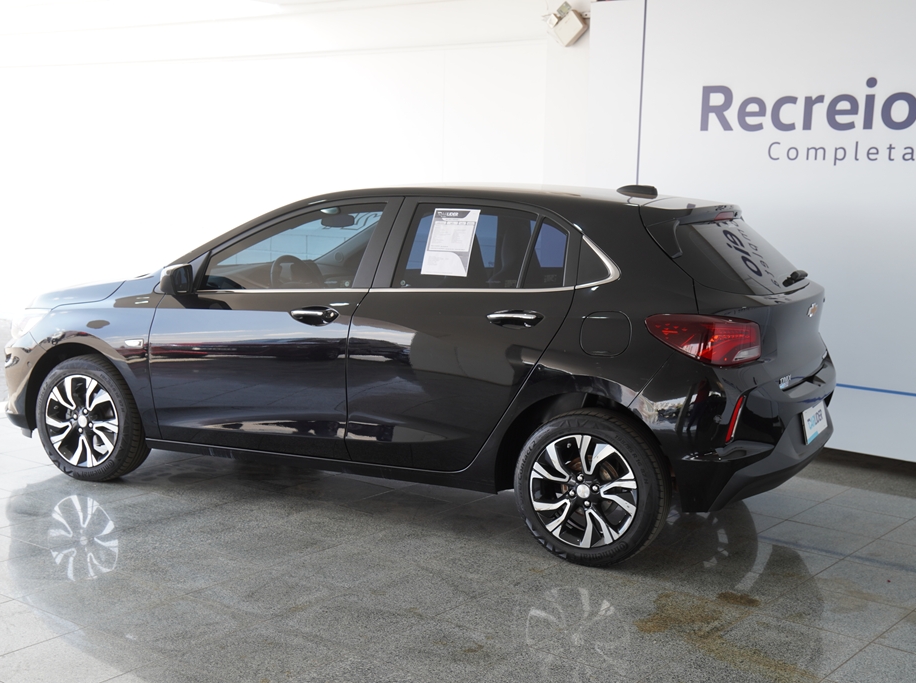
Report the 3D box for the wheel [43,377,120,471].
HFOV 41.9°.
[{"bbox_3d":[-1.773,0.376,5.837,0.440,0.440,0.180,5,8,24],"label":"wheel"}]

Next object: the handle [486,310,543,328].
[{"bbox_3d":[0.229,-0.087,4.715,0.235,0.073,0.055,5,8,25],"label":"handle"}]

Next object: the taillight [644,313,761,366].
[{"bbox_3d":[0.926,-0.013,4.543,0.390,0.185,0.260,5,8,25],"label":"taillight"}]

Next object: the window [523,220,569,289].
[{"bbox_3d":[0.365,-0.351,4.766,0.180,0.305,0.035,5,-16,25],"label":"window"}]

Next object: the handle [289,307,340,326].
[{"bbox_3d":[-0.613,-0.109,5.119,0.235,0.078,0.055,5,8,25],"label":"handle"}]

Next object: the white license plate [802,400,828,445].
[{"bbox_3d":[1.519,0.338,5.076,0.012,0.135,0.410,-9,1,26],"label":"white license plate"}]

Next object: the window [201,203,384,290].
[{"bbox_3d":[-0.733,-0.418,5.282,0.848,0.456,0.035,5,-16,25],"label":"window"}]

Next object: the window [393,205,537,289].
[{"bbox_3d":[0.030,-0.385,4.926,0.597,0.391,0.035,5,-16,25],"label":"window"}]

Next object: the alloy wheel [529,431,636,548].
[{"bbox_3d":[0.527,0.580,4.749,0.440,0.440,0.180,5,8,25],"label":"alloy wheel"}]

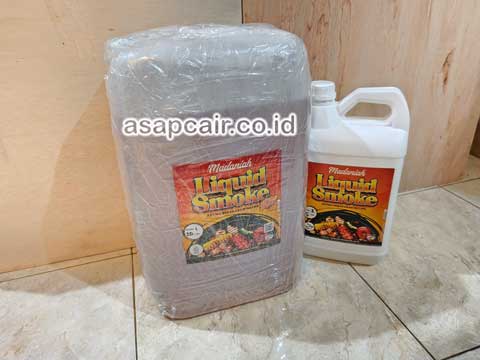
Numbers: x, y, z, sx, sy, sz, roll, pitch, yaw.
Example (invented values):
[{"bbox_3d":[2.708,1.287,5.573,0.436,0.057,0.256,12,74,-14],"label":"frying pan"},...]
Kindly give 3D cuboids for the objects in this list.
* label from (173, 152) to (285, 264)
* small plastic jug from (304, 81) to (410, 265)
[{"bbox_3d":[-0.010,0.040,0.448,0.148,0.154,0.005,-10,26,-15],"label":"label"},{"bbox_3d":[0.202,-0.018,0.611,0.183,0.320,0.130,6,26,18],"label":"small plastic jug"}]

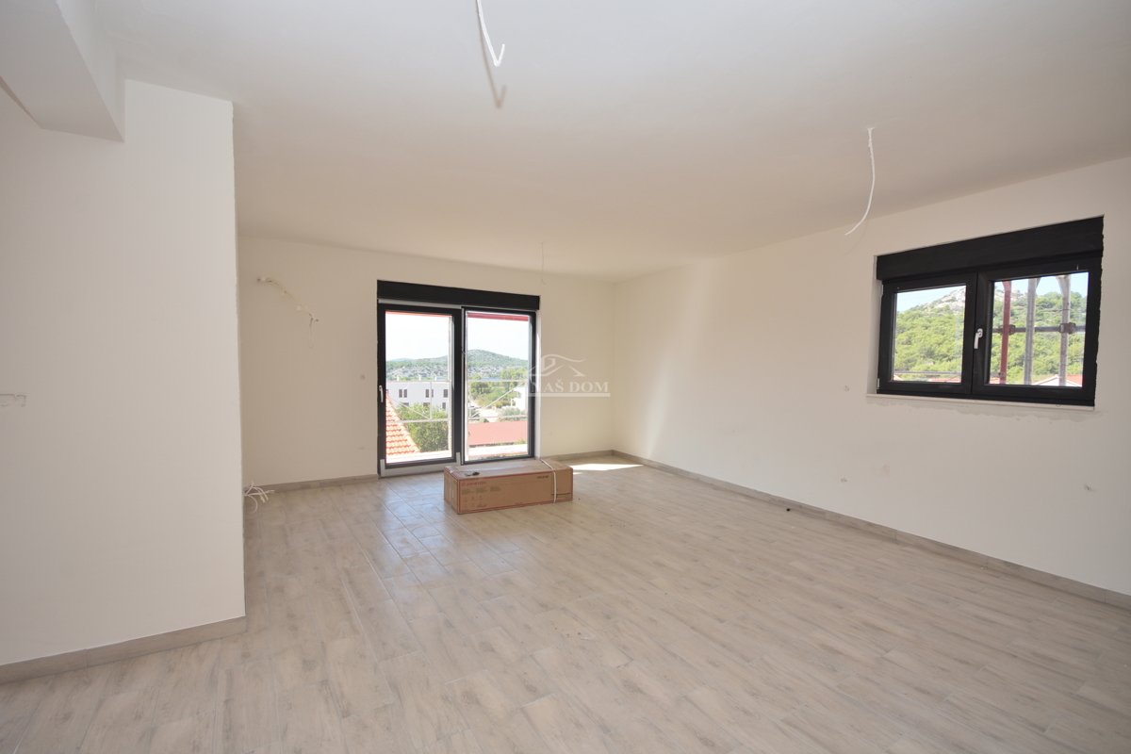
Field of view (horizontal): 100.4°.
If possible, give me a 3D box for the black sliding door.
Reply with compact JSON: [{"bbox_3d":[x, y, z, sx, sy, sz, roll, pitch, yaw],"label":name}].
[{"bbox_3d":[-1.354,0.043,6.219,2.143,2.362,0.170,0,2,-31],"label":"black sliding door"}]

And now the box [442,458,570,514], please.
[{"bbox_3d":[-0.575,1.098,4.824,1.180,0.328,0.552,0,2,-27],"label":"box"}]

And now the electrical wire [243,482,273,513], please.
[{"bbox_3d":[-2.917,1.121,4.474,0.240,0.250,0.270,0,2,-30],"label":"electrical wire"}]

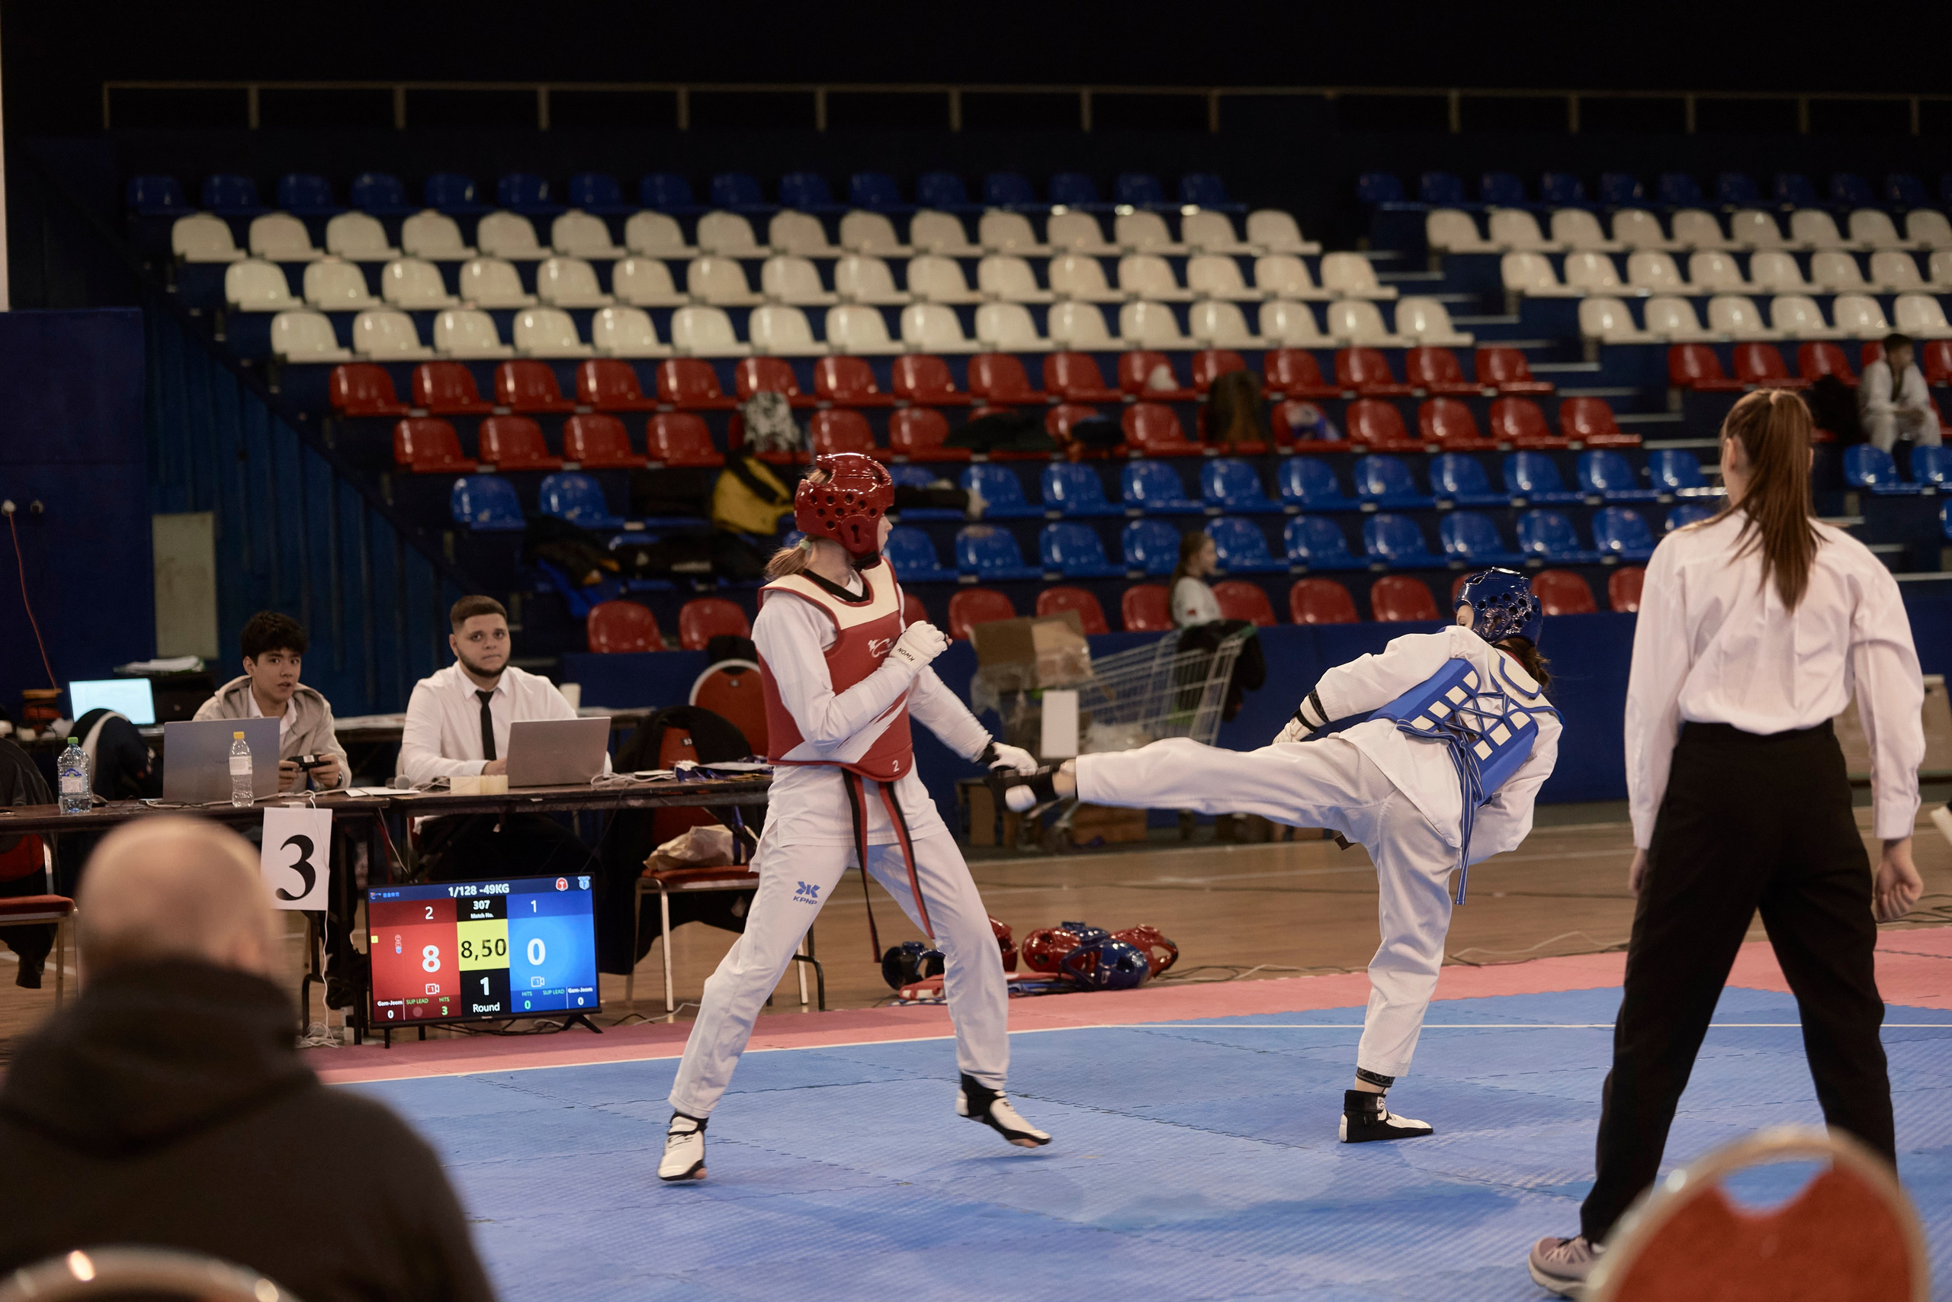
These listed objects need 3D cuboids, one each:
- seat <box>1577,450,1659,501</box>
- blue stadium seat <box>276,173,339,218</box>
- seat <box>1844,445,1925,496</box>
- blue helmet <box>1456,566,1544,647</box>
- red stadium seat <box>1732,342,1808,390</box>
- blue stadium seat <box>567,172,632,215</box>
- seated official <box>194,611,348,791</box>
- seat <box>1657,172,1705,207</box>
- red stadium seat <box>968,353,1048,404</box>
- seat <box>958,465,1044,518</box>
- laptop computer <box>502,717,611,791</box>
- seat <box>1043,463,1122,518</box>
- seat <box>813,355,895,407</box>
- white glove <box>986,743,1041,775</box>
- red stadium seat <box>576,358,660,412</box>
[{"bbox_3d":[3.540,-0.967,29.929,0.420,0.300,0.380,-2,2,-26],"label":"seat"},{"bbox_3d":[-3.968,-2.731,32.443,0.370,0.277,0.350,-2,2,-25],"label":"blue stadium seat"},{"bbox_3d":[5.127,-1.025,30.622,0.370,0.277,0.350,-2,2,-25],"label":"seat"},{"bbox_3d":[1.246,-0.089,12.900,0.245,0.250,0.210,2,-15,0],"label":"blue helmet"},{"bbox_3d":[4.709,-1.681,32.034,0.360,0.285,0.375,-2,2,-25],"label":"red stadium seat"},{"bbox_3d":[-2.373,-2.949,34.818,0.395,0.295,0.360,-2,2,-25],"label":"blue stadium seat"},{"bbox_3d":[-2.065,0.521,16.485,0.520,1.276,0.760,-2,2,-26],"label":"seated official"},{"bbox_3d":[4.986,-3.193,37.682,0.405,0.295,0.360,-2,2,-27],"label":"seat"},{"bbox_3d":[0.180,-1.522,30.330,0.370,0.277,0.350,-2,2,-25],"label":"red stadium seat"},{"bbox_3d":[0.158,-0.848,28.683,0.410,0.300,0.340,-2,1,-26],"label":"seat"},{"bbox_3d":[-1.306,0.304,16.503,0.325,0.215,0.270,-2,2,-26],"label":"laptop computer"},{"bbox_3d":[0.553,-0.845,28.526,0.370,0.290,0.345,-2,2,-25],"label":"seat"},{"bbox_3d":[-0.679,-1.490,29.968,0.370,0.290,0.345,-2,2,-25],"label":"seat"},{"bbox_3d":[0.084,0.248,12.500,0.140,0.085,0.095,20,2,6],"label":"white glove"},{"bbox_3d":[-1.956,-1.461,29.741,0.410,0.300,0.340,-2,1,-26],"label":"red stadium seat"}]

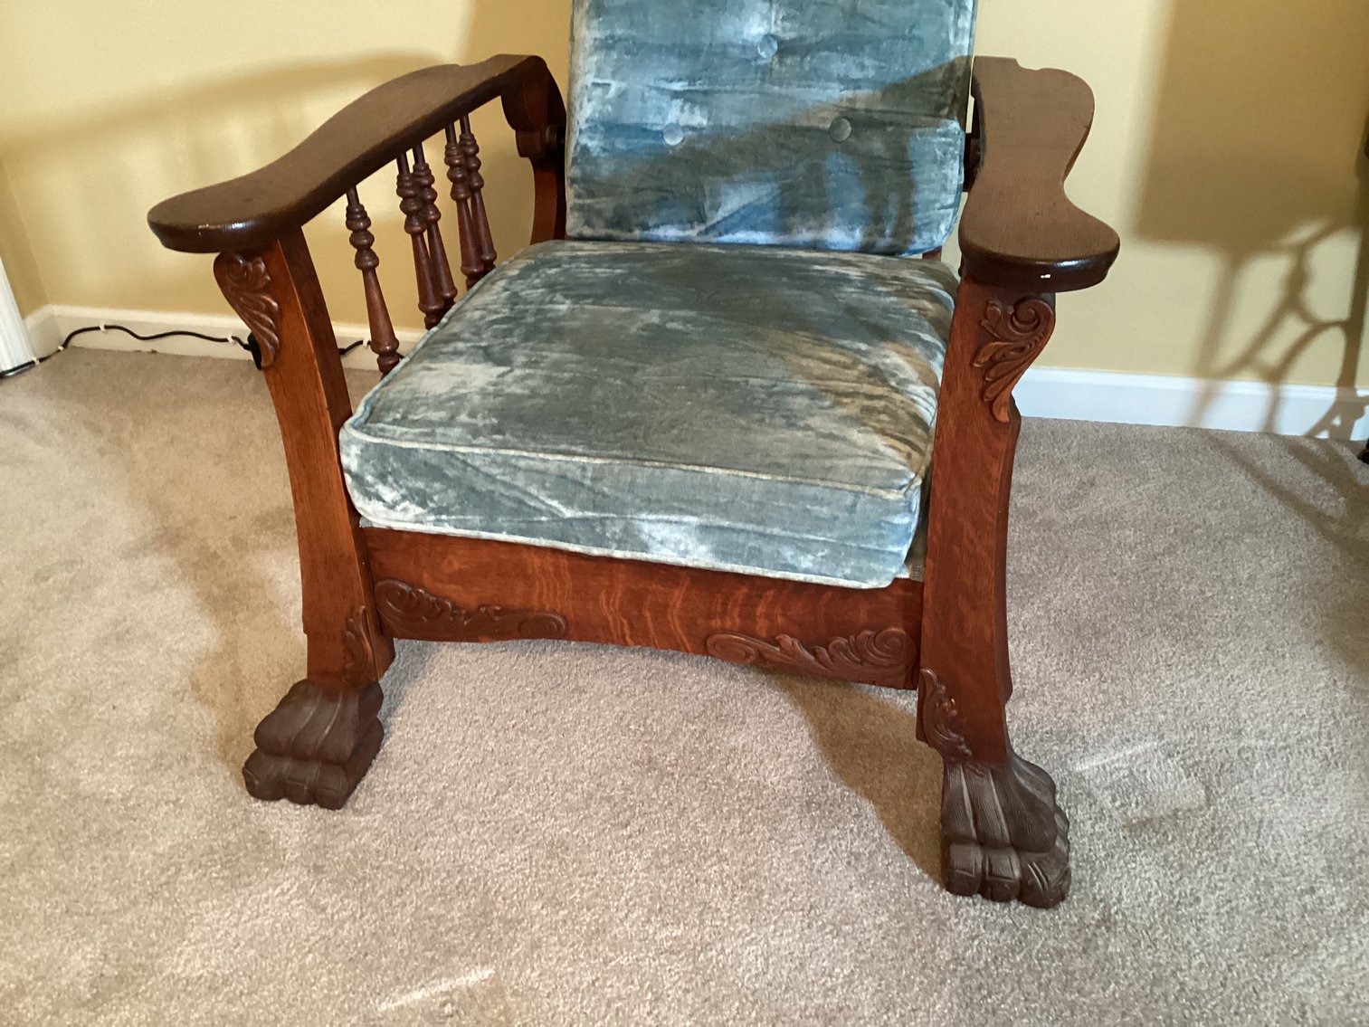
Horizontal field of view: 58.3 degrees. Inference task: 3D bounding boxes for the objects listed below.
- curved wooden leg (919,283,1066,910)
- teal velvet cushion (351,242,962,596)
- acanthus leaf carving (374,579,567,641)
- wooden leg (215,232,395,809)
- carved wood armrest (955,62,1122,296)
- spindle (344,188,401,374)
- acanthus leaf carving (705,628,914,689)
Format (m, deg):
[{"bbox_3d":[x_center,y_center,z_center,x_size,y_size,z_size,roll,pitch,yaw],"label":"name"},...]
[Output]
[{"bbox_3d":[0.284,0.078,1.044,0.150,0.582,0.125,5,32,11],"label":"curved wooden leg"},{"bbox_3d":[-0.001,-0.146,1.290,0.524,0.137,0.520,5,32,11],"label":"teal velvet cushion"},{"bbox_3d":[-0.209,0.099,1.207,0.196,0.071,0.011,5,32,11],"label":"acanthus leaf carving"},{"bbox_3d":[-0.388,0.023,1.176,0.150,0.582,0.125,5,32,11],"label":"wooden leg"},{"bbox_3d":[0.330,-0.351,1.164,0.126,0.027,0.701,5,32,11],"label":"carved wood armrest"},{"bbox_3d":[-0.316,-0.213,1.248,0.032,0.250,0.032,5,35,11],"label":"spindle"},{"bbox_3d":[0.117,0.125,1.143,0.197,0.071,0.011,5,32,11],"label":"acanthus leaf carving"}]

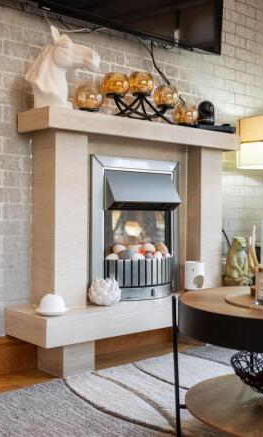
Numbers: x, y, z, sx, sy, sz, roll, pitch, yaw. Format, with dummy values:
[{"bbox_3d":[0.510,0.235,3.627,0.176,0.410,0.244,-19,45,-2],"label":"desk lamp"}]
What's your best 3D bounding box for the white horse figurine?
[{"bbox_3d":[-0.268,-0.579,2.138,0.275,0.344,0.135,0,1,12],"label":"white horse figurine"}]

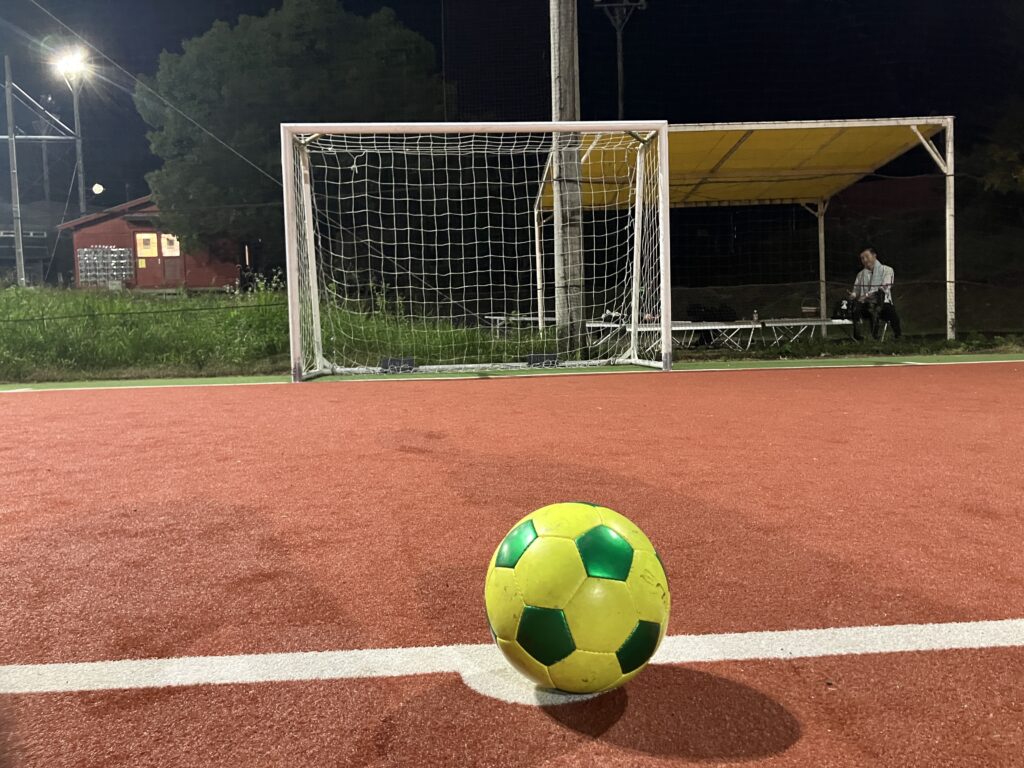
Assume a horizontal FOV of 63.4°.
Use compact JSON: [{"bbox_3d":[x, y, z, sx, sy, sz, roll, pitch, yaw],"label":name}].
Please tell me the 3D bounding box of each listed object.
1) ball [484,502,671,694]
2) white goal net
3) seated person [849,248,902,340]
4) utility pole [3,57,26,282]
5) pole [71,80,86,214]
[{"bbox_3d":[0.073,0.237,0.927,0.206,0.206,0.206,-2,4,0],"label":"ball"},{"bbox_3d":[-0.293,-1.137,7.429,3.160,2.080,1.200,-2,4,-5],"label":"white goal net"},{"bbox_3d":[4.526,-1.119,10.300,0.620,1.140,0.680,0,4,27],"label":"seated person"},{"bbox_3d":[-17.229,-7.319,28.738,0.230,7.900,0.230,-2,4,0],"label":"utility pole"},{"bbox_3d":[-17.494,-8.256,33.733,0.240,8.040,0.240,-2,4,0],"label":"pole"}]

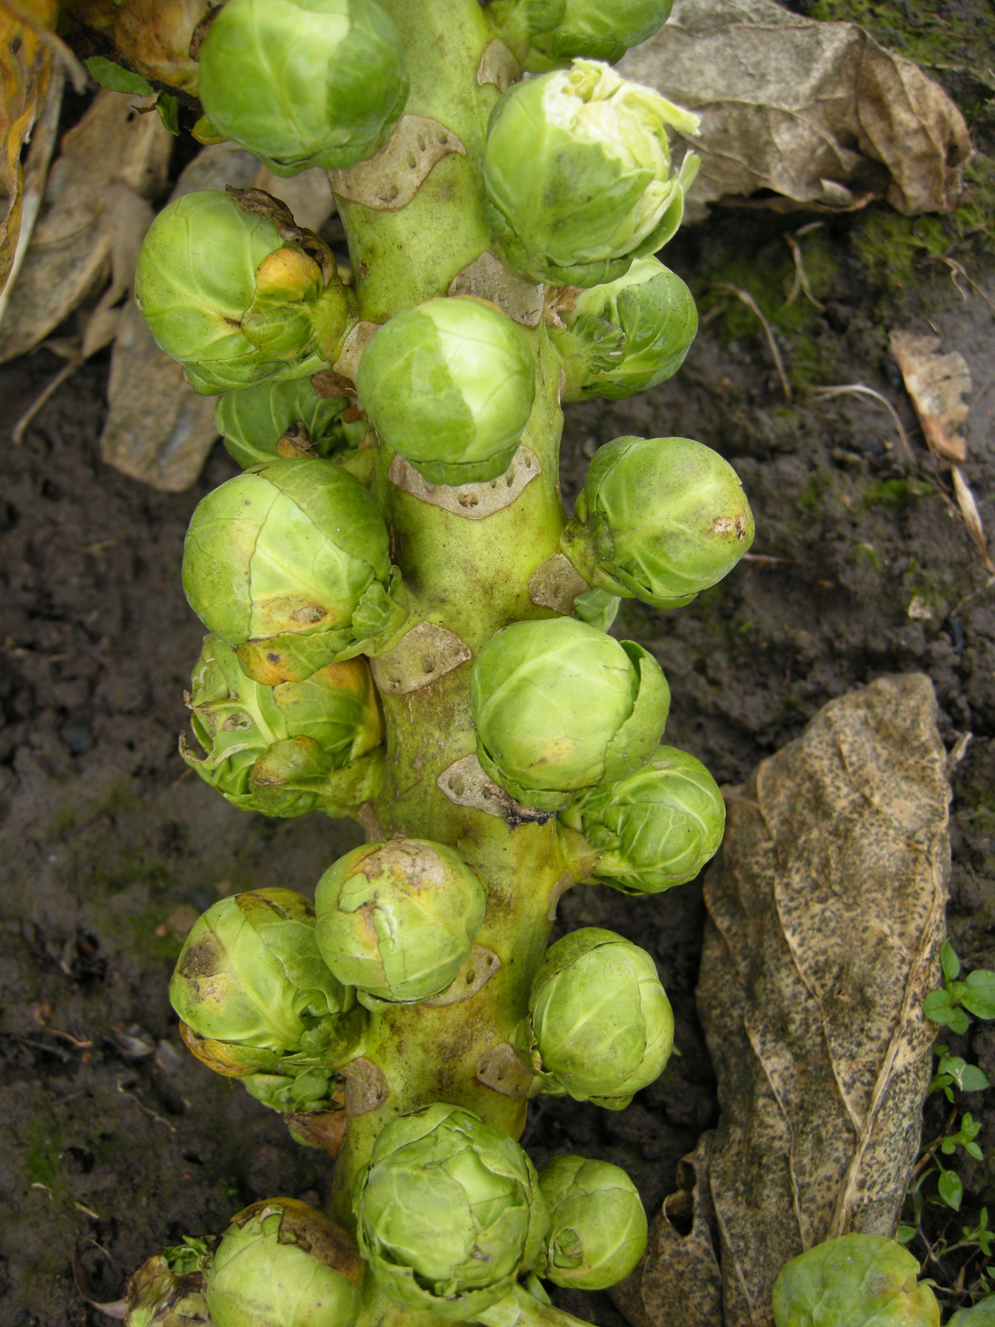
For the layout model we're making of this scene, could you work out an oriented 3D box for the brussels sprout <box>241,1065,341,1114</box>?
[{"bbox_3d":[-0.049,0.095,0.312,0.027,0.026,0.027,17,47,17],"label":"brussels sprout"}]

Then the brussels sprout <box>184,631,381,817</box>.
[{"bbox_3d":[-0.048,0.012,0.302,0.044,0.043,0.043,0,45,0],"label":"brussels sprout"}]

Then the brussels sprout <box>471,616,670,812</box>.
[{"bbox_3d":[0.014,0.010,0.266,0.039,0.038,0.039,0,44,0],"label":"brussels sprout"}]

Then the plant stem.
[{"bbox_3d":[-0.012,0.029,0.300,0.050,0.330,0.043,1,22,0],"label":"plant stem"}]

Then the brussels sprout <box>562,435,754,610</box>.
[{"bbox_3d":[0.034,-0.030,0.285,0.040,0.037,0.037,0,44,0],"label":"brussels sprout"}]

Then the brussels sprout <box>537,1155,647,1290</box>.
[{"bbox_3d":[0.024,0.146,0.352,0.033,0.035,0.034,0,45,0],"label":"brussels sprout"}]

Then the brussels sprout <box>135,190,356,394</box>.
[{"bbox_3d":[-0.053,-0.079,0.285,0.046,0.042,0.042,-6,44,-6],"label":"brussels sprout"}]

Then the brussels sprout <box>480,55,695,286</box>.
[{"bbox_3d":[0.016,-0.083,0.226,0.037,0.038,0.037,0,45,0],"label":"brussels sprout"}]

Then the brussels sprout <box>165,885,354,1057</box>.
[{"bbox_3d":[-0.054,0.072,0.312,0.042,0.041,0.041,0,45,0],"label":"brussels sprout"}]

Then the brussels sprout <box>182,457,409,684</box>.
[{"bbox_3d":[-0.041,-0.019,0.270,0.043,0.043,0.042,0,45,0],"label":"brussels sprout"}]

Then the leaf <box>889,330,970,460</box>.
[{"bbox_3d":[0.218,-0.137,0.658,0.038,0.014,0.103,5,45,5],"label":"leaf"}]

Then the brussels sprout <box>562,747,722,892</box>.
[{"bbox_3d":[0.034,0.036,0.313,0.036,0.035,0.036,0,45,0],"label":"brussels sprout"}]

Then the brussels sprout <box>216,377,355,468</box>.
[{"bbox_3d":[-0.051,-0.061,0.322,0.034,0.032,0.033,0,44,0],"label":"brussels sprout"}]

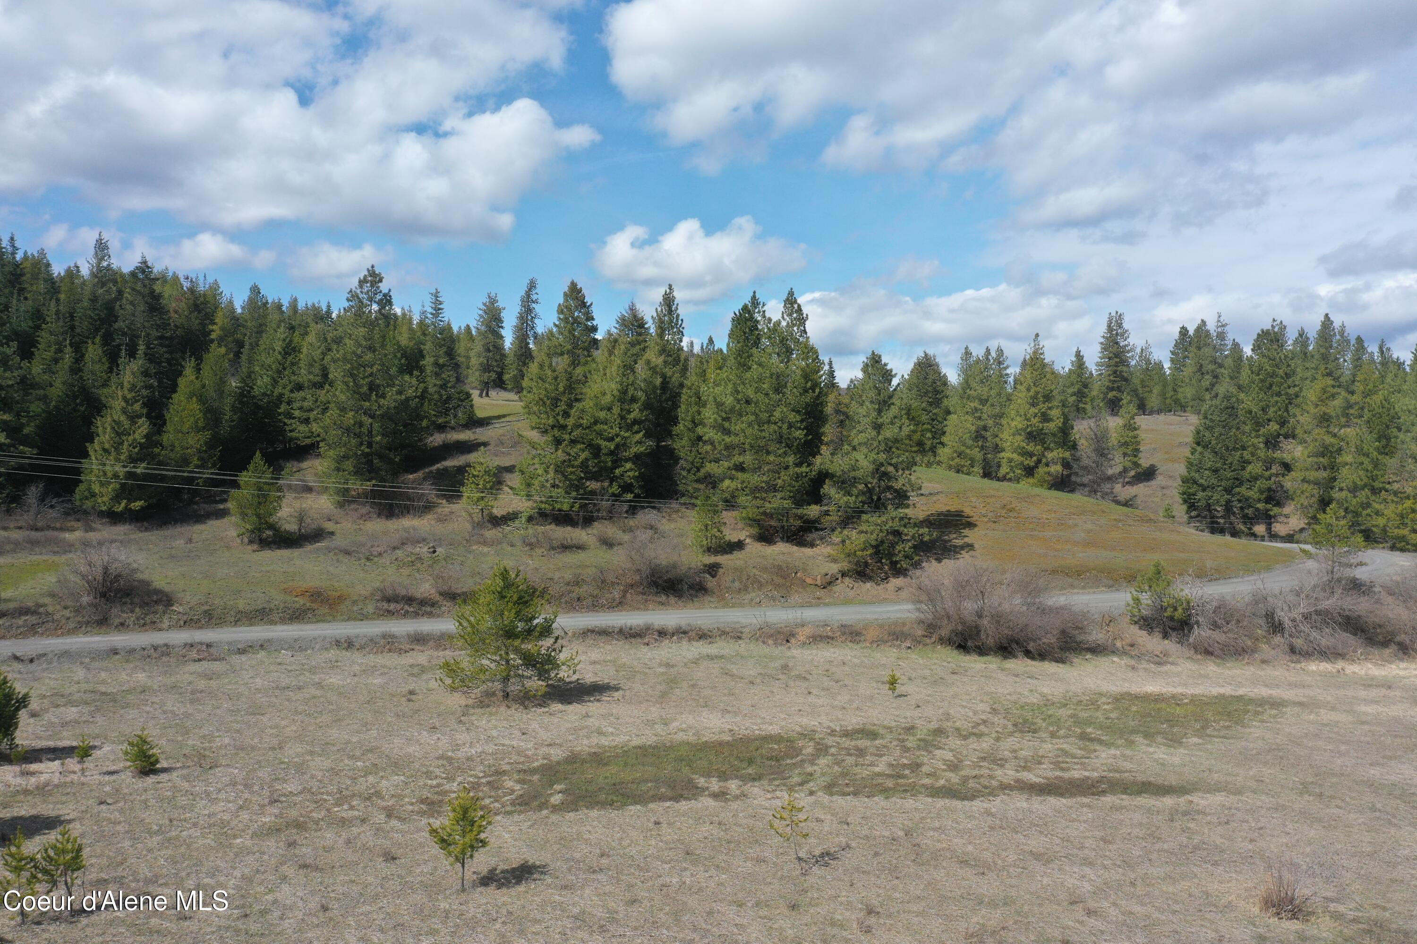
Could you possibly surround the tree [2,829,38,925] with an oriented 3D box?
[{"bbox_3d":[-17.438,10.222,27.863,0.920,2.440,0.920,0,2,0],"label":"tree"}]

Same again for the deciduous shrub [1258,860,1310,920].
[{"bbox_3d":[14.845,10.715,28.393,1.340,1.420,1.210,0,2,0],"label":"deciduous shrub"}]

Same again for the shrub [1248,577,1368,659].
[{"bbox_3d":[34.060,8.095,62.421,6.810,4.160,5.620,0,2,0],"label":"shrub"}]

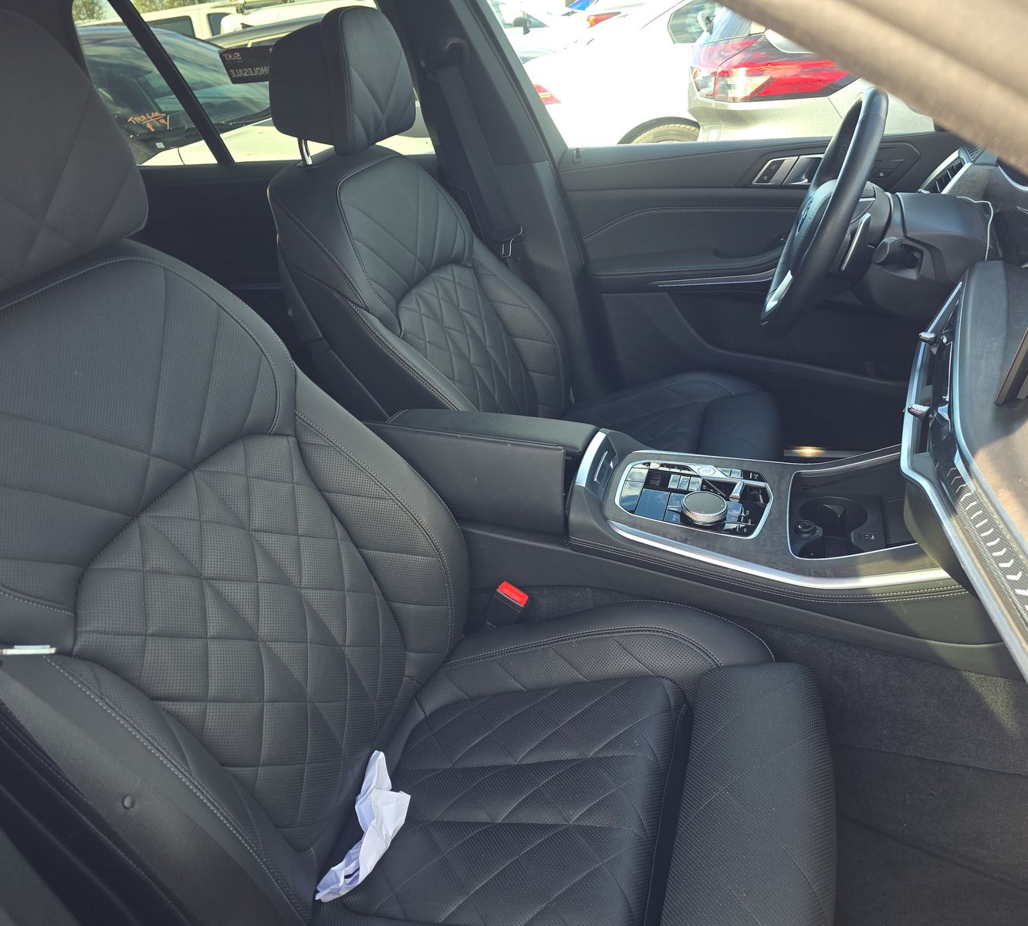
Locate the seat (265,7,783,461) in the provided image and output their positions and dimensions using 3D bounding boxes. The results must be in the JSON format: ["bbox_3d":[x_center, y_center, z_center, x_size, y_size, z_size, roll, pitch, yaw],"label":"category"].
[{"bbox_3d":[0.071,-0.287,1.448,0.840,0.940,0.530,5,30,14],"label":"seat"}]

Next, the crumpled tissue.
[{"bbox_3d":[-0.148,0.367,0.824,0.061,0.043,0.172,5,30,14],"label":"crumpled tissue"}]

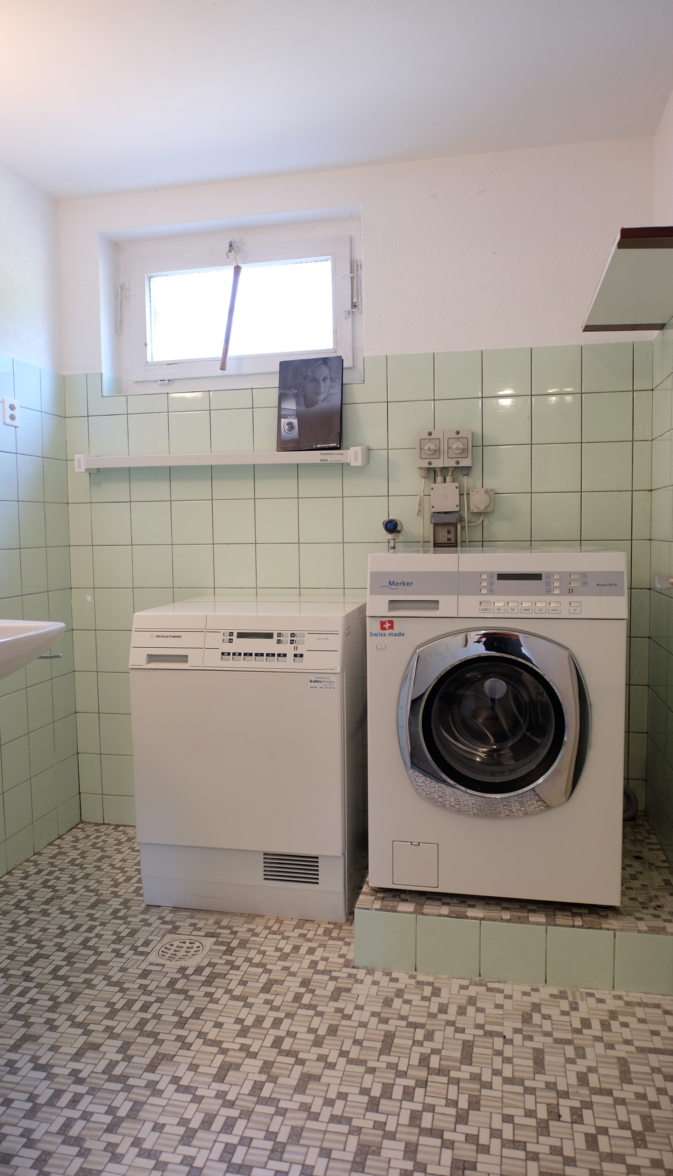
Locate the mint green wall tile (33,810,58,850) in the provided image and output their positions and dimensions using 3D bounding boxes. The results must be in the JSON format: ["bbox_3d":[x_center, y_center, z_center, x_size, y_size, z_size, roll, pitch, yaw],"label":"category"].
[{"bbox_3d":[-0.982,0.818,2.646,0.010,0.102,0.147,0,5,11],"label":"mint green wall tile"}]

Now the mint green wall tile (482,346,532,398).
[{"bbox_3d":[0.531,-0.670,2.442,0.148,0.148,0.010,0,5,11],"label":"mint green wall tile"}]

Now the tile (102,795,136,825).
[{"bbox_3d":[-0.775,0.807,2.845,0.149,0.106,0.008,0,5,12],"label":"tile"}]

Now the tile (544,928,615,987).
[{"bbox_3d":[0.560,0.849,1.804,0.150,0.140,0.010,0,5,11],"label":"tile"}]

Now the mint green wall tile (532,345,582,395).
[{"bbox_3d":[0.679,-0.670,2.412,0.148,0.148,0.010,0,5,11],"label":"mint green wall tile"}]

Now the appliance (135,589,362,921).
[{"bbox_3d":[-0.212,0.474,2.393,0.597,0.849,0.586,0,4,12],"label":"appliance"}]

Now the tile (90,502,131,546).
[{"bbox_3d":[-0.790,-0.225,2.763,0.149,0.149,0.008,0,5,12],"label":"tile"}]

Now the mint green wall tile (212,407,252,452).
[{"bbox_3d":[-0.350,-0.523,2.630,0.148,0.148,0.008,0,5,11],"label":"mint green wall tile"}]

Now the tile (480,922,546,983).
[{"bbox_3d":[0.415,0.854,1.843,0.149,0.139,0.010,0,4,11],"label":"tile"}]

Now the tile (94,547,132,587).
[{"bbox_3d":[-0.784,-0.075,2.756,0.148,0.148,0.008,0,5,11],"label":"tile"}]

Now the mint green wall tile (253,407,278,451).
[{"bbox_3d":[-0.203,-0.522,2.600,0.148,0.148,0.008,0,5,11],"label":"mint green wall tile"}]

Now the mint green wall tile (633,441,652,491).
[{"bbox_3d":[0.935,-0.373,2.397,0.052,0.149,0.010,0,4,12],"label":"mint green wall tile"}]

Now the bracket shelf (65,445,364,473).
[{"bbox_3d":[-0.393,-0.424,2.618,1.007,0.060,0.085,0,5,12],"label":"bracket shelf"}]

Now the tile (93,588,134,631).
[{"bbox_3d":[-0.785,0.076,2.789,0.149,0.149,0.010,0,4,12],"label":"tile"}]

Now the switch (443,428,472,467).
[{"bbox_3d":[0.380,-0.434,2.449,0.086,0.117,0.070,0,5,11],"label":"switch"}]

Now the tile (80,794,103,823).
[{"bbox_3d":[-0.886,0.799,2.850,0.088,0.103,0.010,0,5,12],"label":"tile"}]

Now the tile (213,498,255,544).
[{"bbox_3d":[-0.346,-0.224,2.674,0.149,0.149,0.010,0,4,12],"label":"tile"}]

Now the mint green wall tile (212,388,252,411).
[{"bbox_3d":[-0.357,-0.642,2.678,0.150,0.062,0.010,0,4,12],"label":"mint green wall tile"}]

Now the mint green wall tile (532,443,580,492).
[{"bbox_3d":[0.687,-0.373,2.449,0.149,0.149,0.008,0,5,12],"label":"mint green wall tile"}]

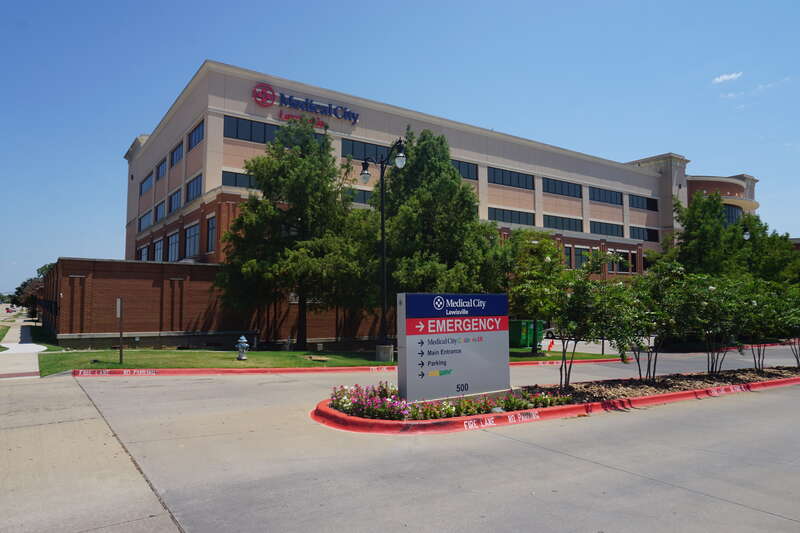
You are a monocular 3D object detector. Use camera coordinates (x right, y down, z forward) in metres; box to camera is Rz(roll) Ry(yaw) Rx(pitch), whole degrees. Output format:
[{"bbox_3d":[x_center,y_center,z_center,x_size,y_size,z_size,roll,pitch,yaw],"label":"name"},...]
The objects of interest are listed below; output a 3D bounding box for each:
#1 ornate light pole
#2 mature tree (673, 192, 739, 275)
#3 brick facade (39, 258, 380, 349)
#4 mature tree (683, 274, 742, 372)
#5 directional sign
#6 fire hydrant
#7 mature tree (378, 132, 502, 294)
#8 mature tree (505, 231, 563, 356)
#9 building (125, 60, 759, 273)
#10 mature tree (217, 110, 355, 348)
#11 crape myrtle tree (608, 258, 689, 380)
[{"bbox_3d":[-0.550,-0.664,17.527,0.420,7.000,2.500,3,-4,-35],"label":"ornate light pole"},{"bbox_3d":[19.976,0.130,34.858,4.800,10.038,4.800,3,-4,-35],"label":"mature tree"},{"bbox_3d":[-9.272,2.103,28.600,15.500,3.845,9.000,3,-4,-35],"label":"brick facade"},{"bbox_3d":[8.929,1.626,15.218,1.750,2.798,1.750,3,-4,-35],"label":"mature tree"},{"bbox_3d":[0.959,1.296,8.937,2.222,1.666,0.250,3,-4,-34],"label":"directional sign"},{"bbox_3d":[-4.803,2.450,16.183,0.420,0.768,0.400,3,-4,-35],"label":"fire hydrant"},{"bbox_3d":[2.005,-1.377,25.202,5.500,10.475,5.500,0,-3,0],"label":"mature tree"},{"bbox_3d":[6.074,1.105,24.219,2.750,5.514,2.750,0,-3,0],"label":"mature tree"},{"bbox_3d":[12.243,-4.301,84.923,95.000,23.600,44.000,3,-4,-35],"label":"building"},{"bbox_3d":[-4.781,-1.523,23.000,5.400,10.090,5.400,3,-4,-35],"label":"mature tree"},{"bbox_3d":[5.884,1.289,12.705,2.100,2.871,2.100,3,-4,-35],"label":"crape myrtle tree"}]

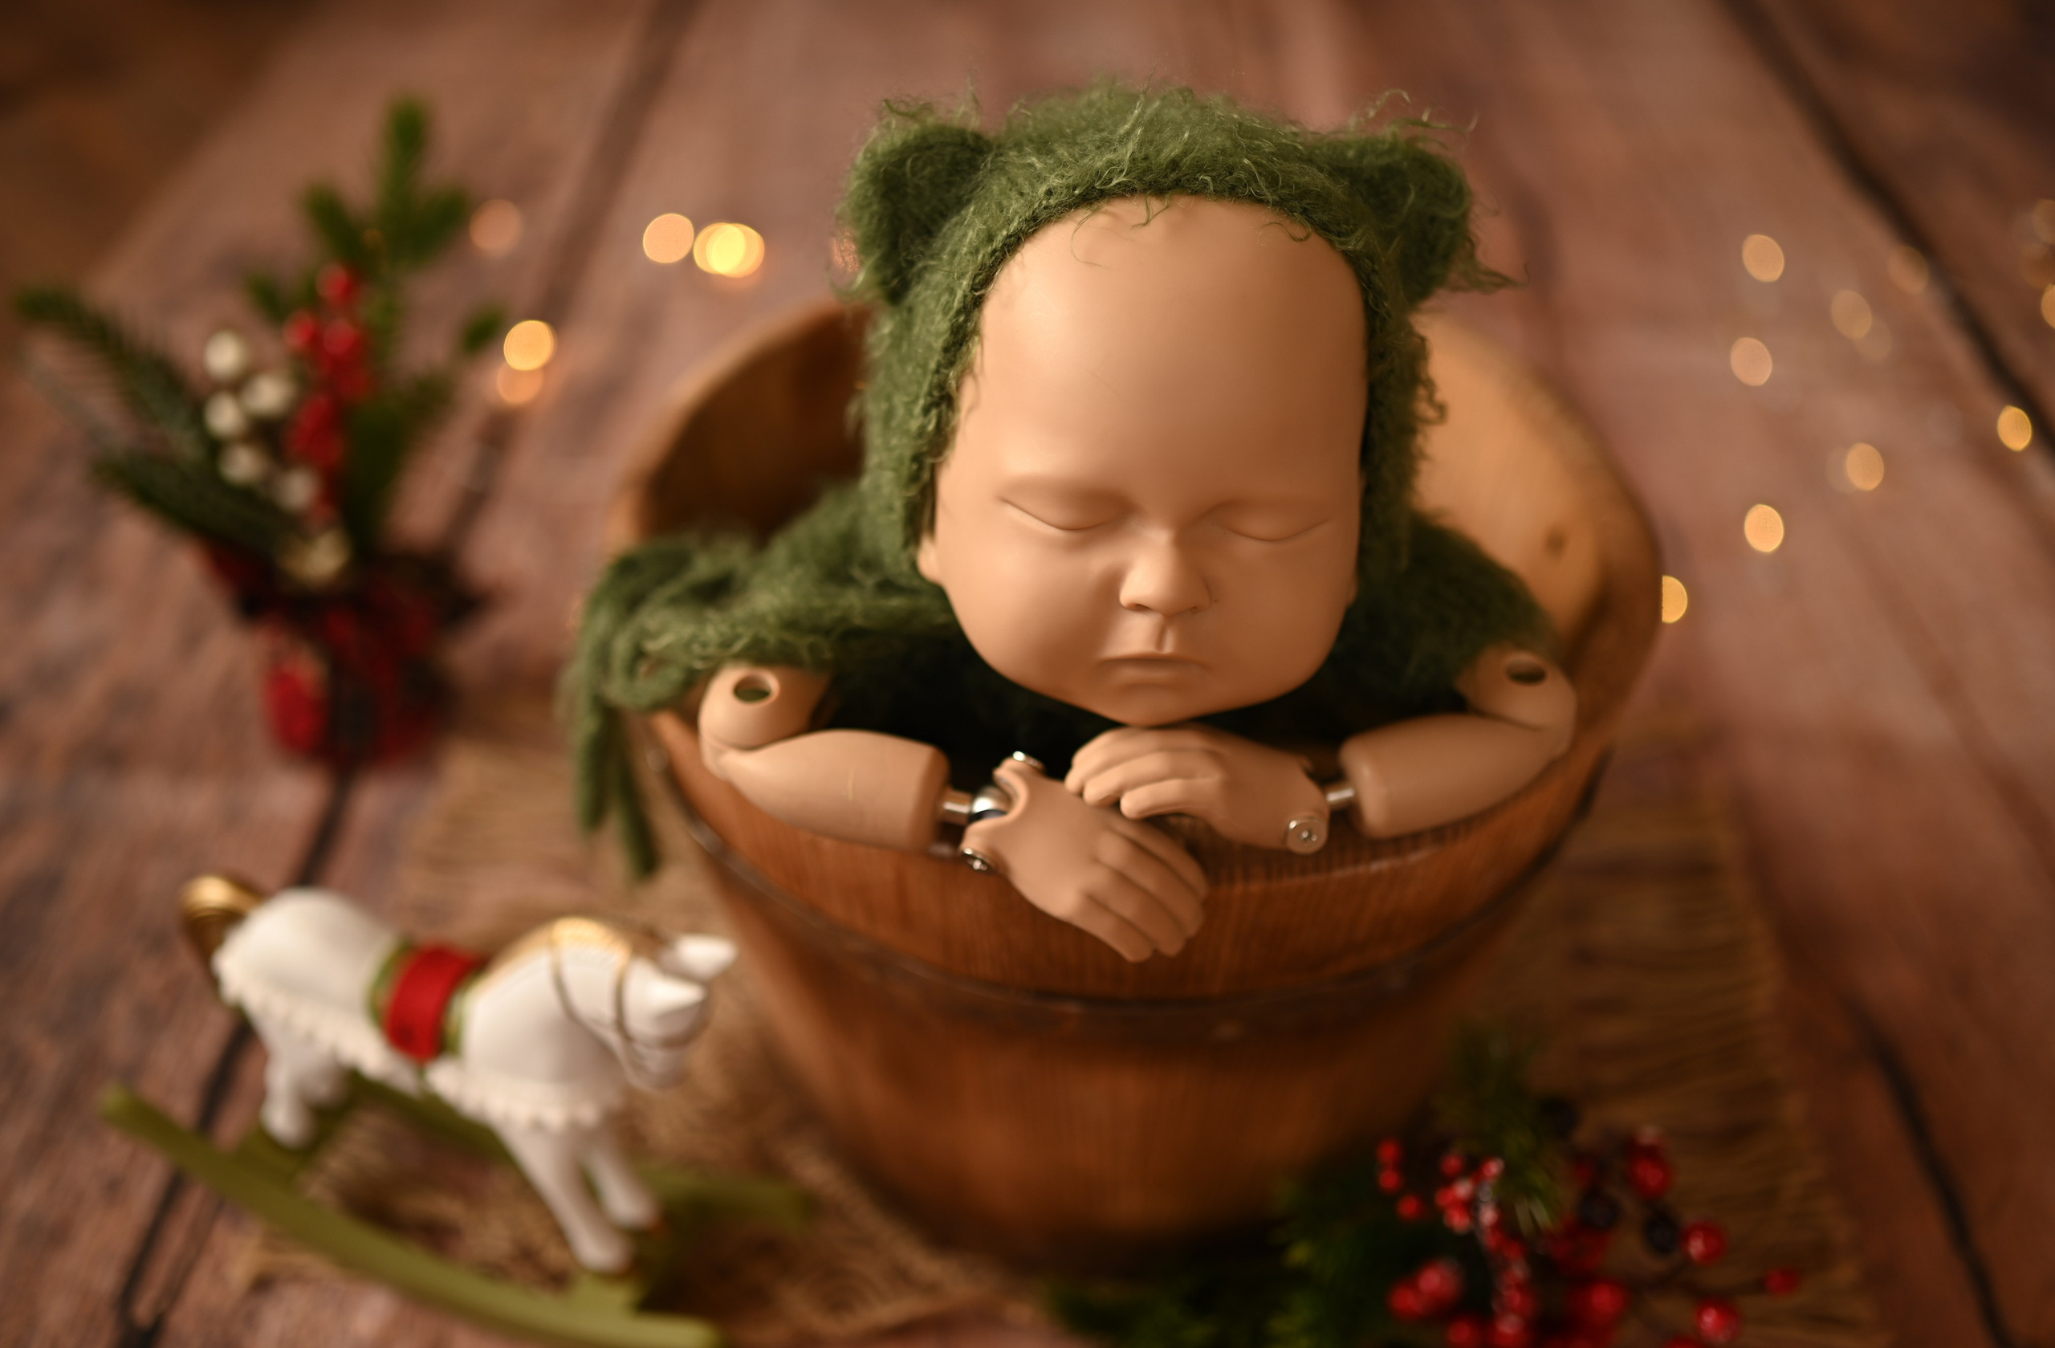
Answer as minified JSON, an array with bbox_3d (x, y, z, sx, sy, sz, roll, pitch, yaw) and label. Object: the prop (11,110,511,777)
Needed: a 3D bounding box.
[{"bbox_3d":[-0.255,-0.084,0.699,0.157,0.232,0.125,0,41,0],"label":"prop"}]

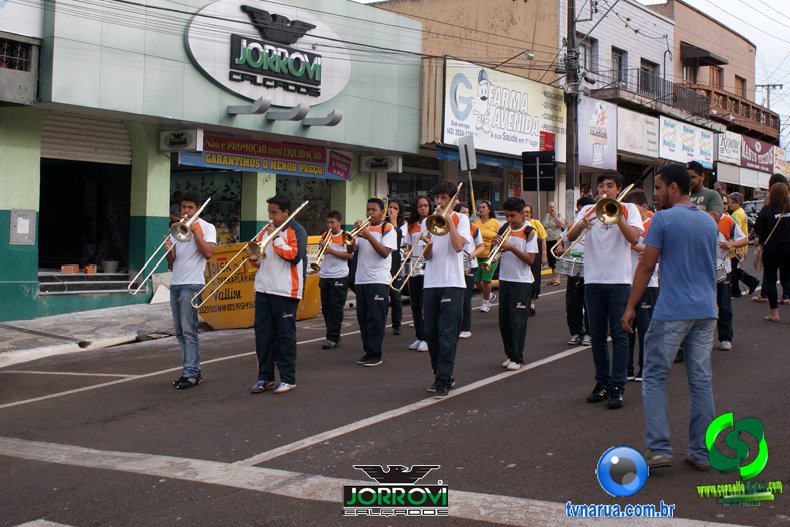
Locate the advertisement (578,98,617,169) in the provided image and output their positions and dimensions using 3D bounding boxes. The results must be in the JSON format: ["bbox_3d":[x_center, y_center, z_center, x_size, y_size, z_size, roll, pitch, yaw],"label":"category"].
[{"bbox_3d":[5.669,-3.650,27.856,0.120,1.866,2.840,2,2,35],"label":"advertisement"}]

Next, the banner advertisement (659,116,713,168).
[{"bbox_3d":[10.133,-4.128,34.330,0.150,1.340,5.710,2,2,35],"label":"banner advertisement"}]

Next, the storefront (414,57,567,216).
[{"bbox_3d":[2.311,-2.296,23.843,1.000,4.405,6.264,2,2,35],"label":"storefront"}]

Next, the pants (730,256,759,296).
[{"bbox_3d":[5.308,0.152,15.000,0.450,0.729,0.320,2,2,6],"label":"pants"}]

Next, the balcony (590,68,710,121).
[{"bbox_3d":[8.731,-5.361,32.571,1.050,0.993,9.436,2,2,35],"label":"balcony"}]

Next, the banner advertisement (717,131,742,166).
[{"bbox_3d":[12.967,-4.492,38.421,0.150,1.204,3.066,2,2,35],"label":"banner advertisement"}]

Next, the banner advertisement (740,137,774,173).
[{"bbox_3d":[15.300,-4.570,41.802,0.150,1.185,5.090,2,2,35],"label":"banner advertisement"}]

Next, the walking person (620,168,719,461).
[{"bbox_3d":[1.584,0.302,5.680,0.520,1.743,0.360,1,2,-27],"label":"walking person"}]

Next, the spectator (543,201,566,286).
[{"bbox_3d":[2.946,-0.364,18.300,0.470,1.569,0.350,2,2,14],"label":"spectator"}]

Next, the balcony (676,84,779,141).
[{"bbox_3d":[13.614,-5.906,39.756,1.200,1.088,9.470,2,2,35],"label":"balcony"}]

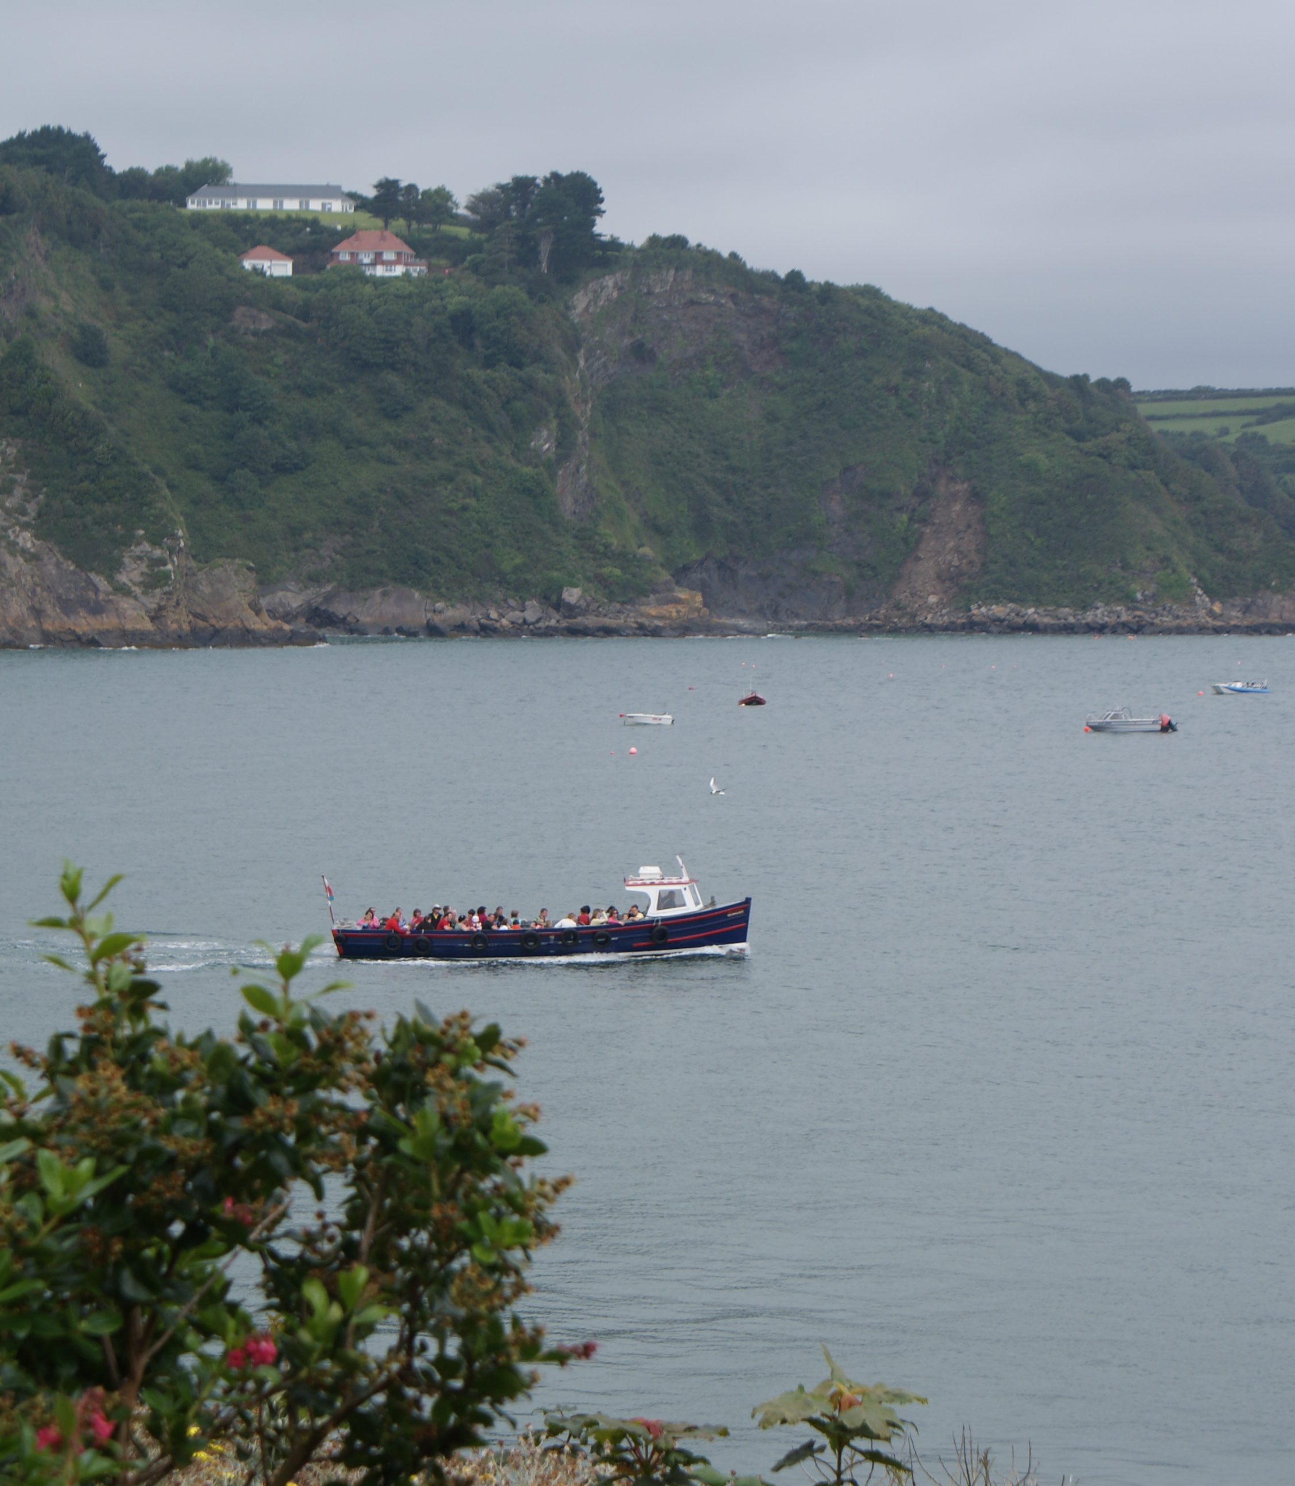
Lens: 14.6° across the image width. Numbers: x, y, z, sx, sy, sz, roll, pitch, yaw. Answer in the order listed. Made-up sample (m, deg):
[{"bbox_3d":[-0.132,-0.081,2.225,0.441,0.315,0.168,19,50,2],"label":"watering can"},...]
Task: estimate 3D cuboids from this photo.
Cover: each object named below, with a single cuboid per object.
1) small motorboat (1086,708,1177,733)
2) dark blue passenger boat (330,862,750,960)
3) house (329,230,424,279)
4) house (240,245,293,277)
[{"bbox_3d":[34.030,-1.600,355.000,6.300,1.750,2.200,0,2,-3],"label":"small motorboat"},{"bbox_3d":[-3.300,5.090,158.000,12.900,3.000,3.700,0,2,2],"label":"dark blue passenger boat"},{"bbox_3d":[-45.390,-82.190,852.000,14.800,8.200,9.500,0,2,10],"label":"house"},{"bbox_3d":[-63.920,-80.780,850.000,8.600,5.300,7.000,0,2,5],"label":"house"}]

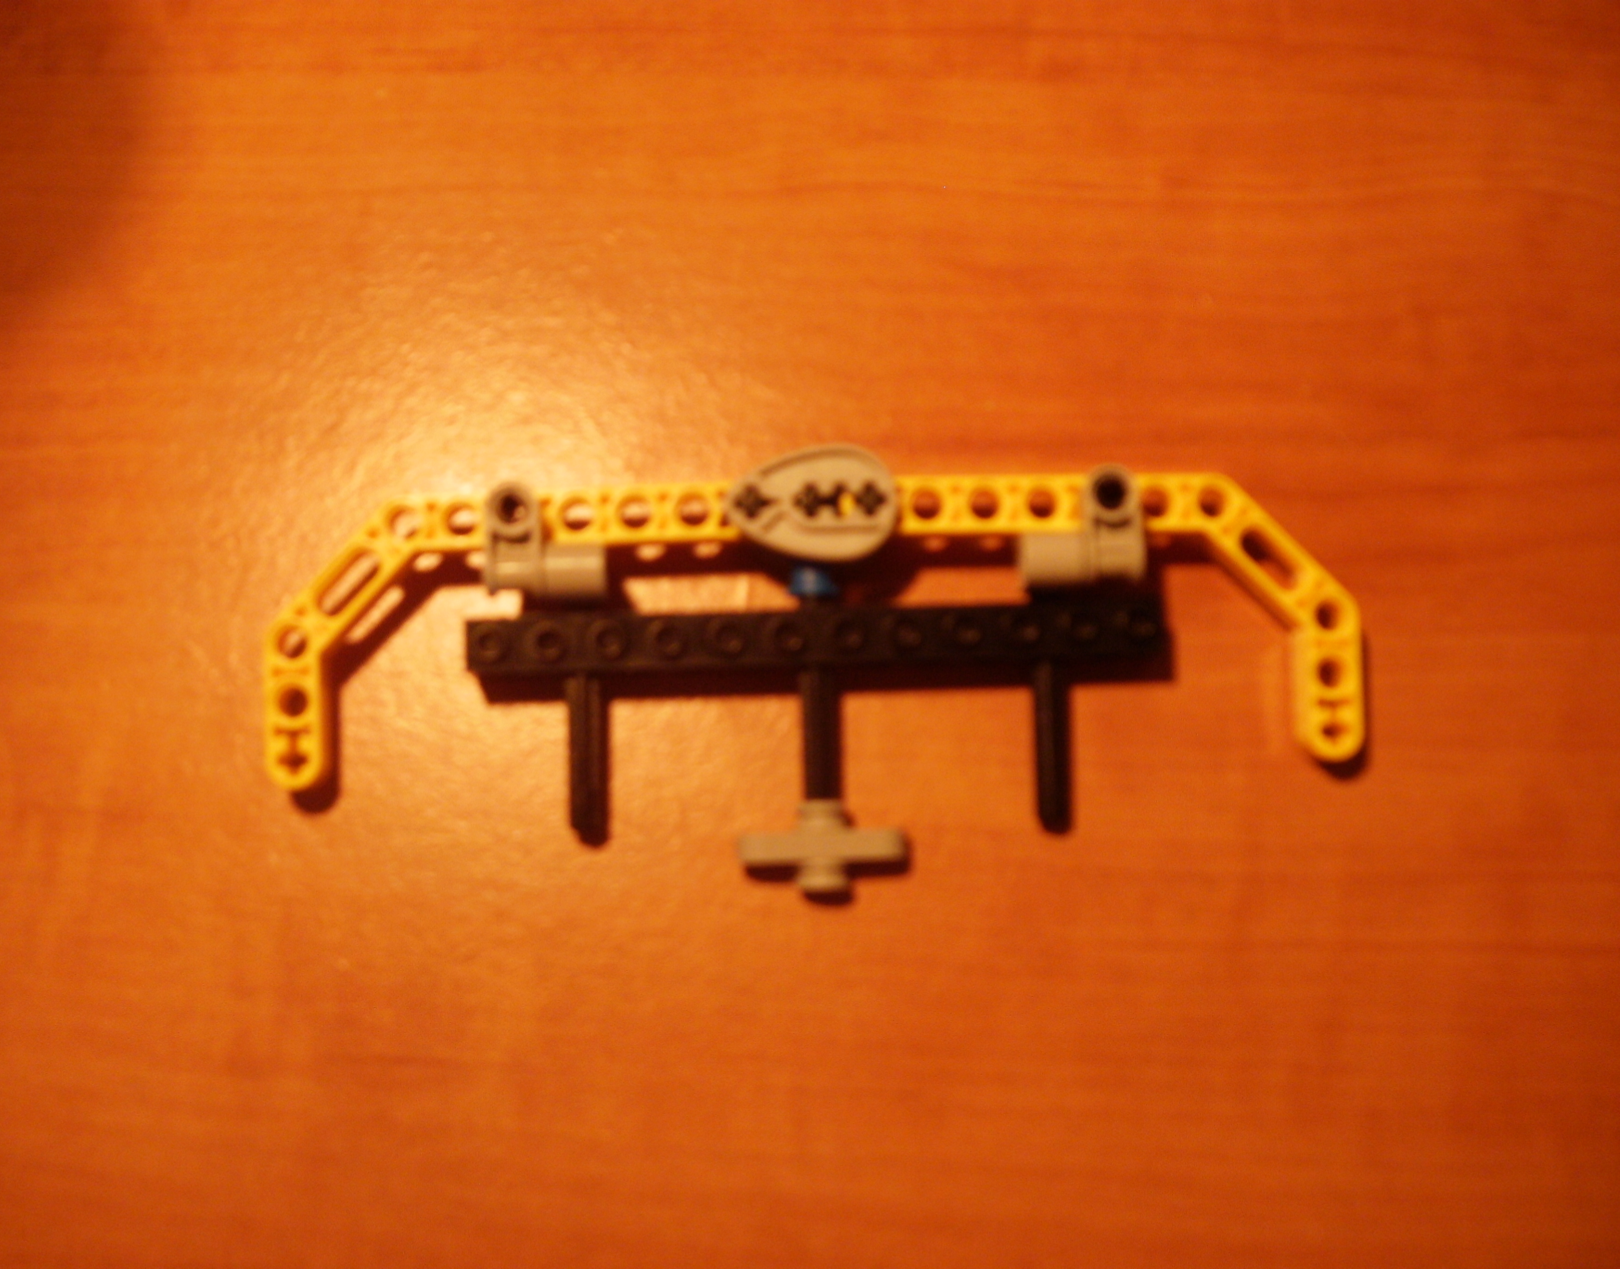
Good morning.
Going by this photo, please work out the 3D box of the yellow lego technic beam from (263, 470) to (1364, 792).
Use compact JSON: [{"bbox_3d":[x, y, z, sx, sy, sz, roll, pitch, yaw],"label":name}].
[{"bbox_3d":[0.001,-0.001,0.239,0.151,0.008,0.042,-1,84,-1],"label":"yellow lego technic beam"}]

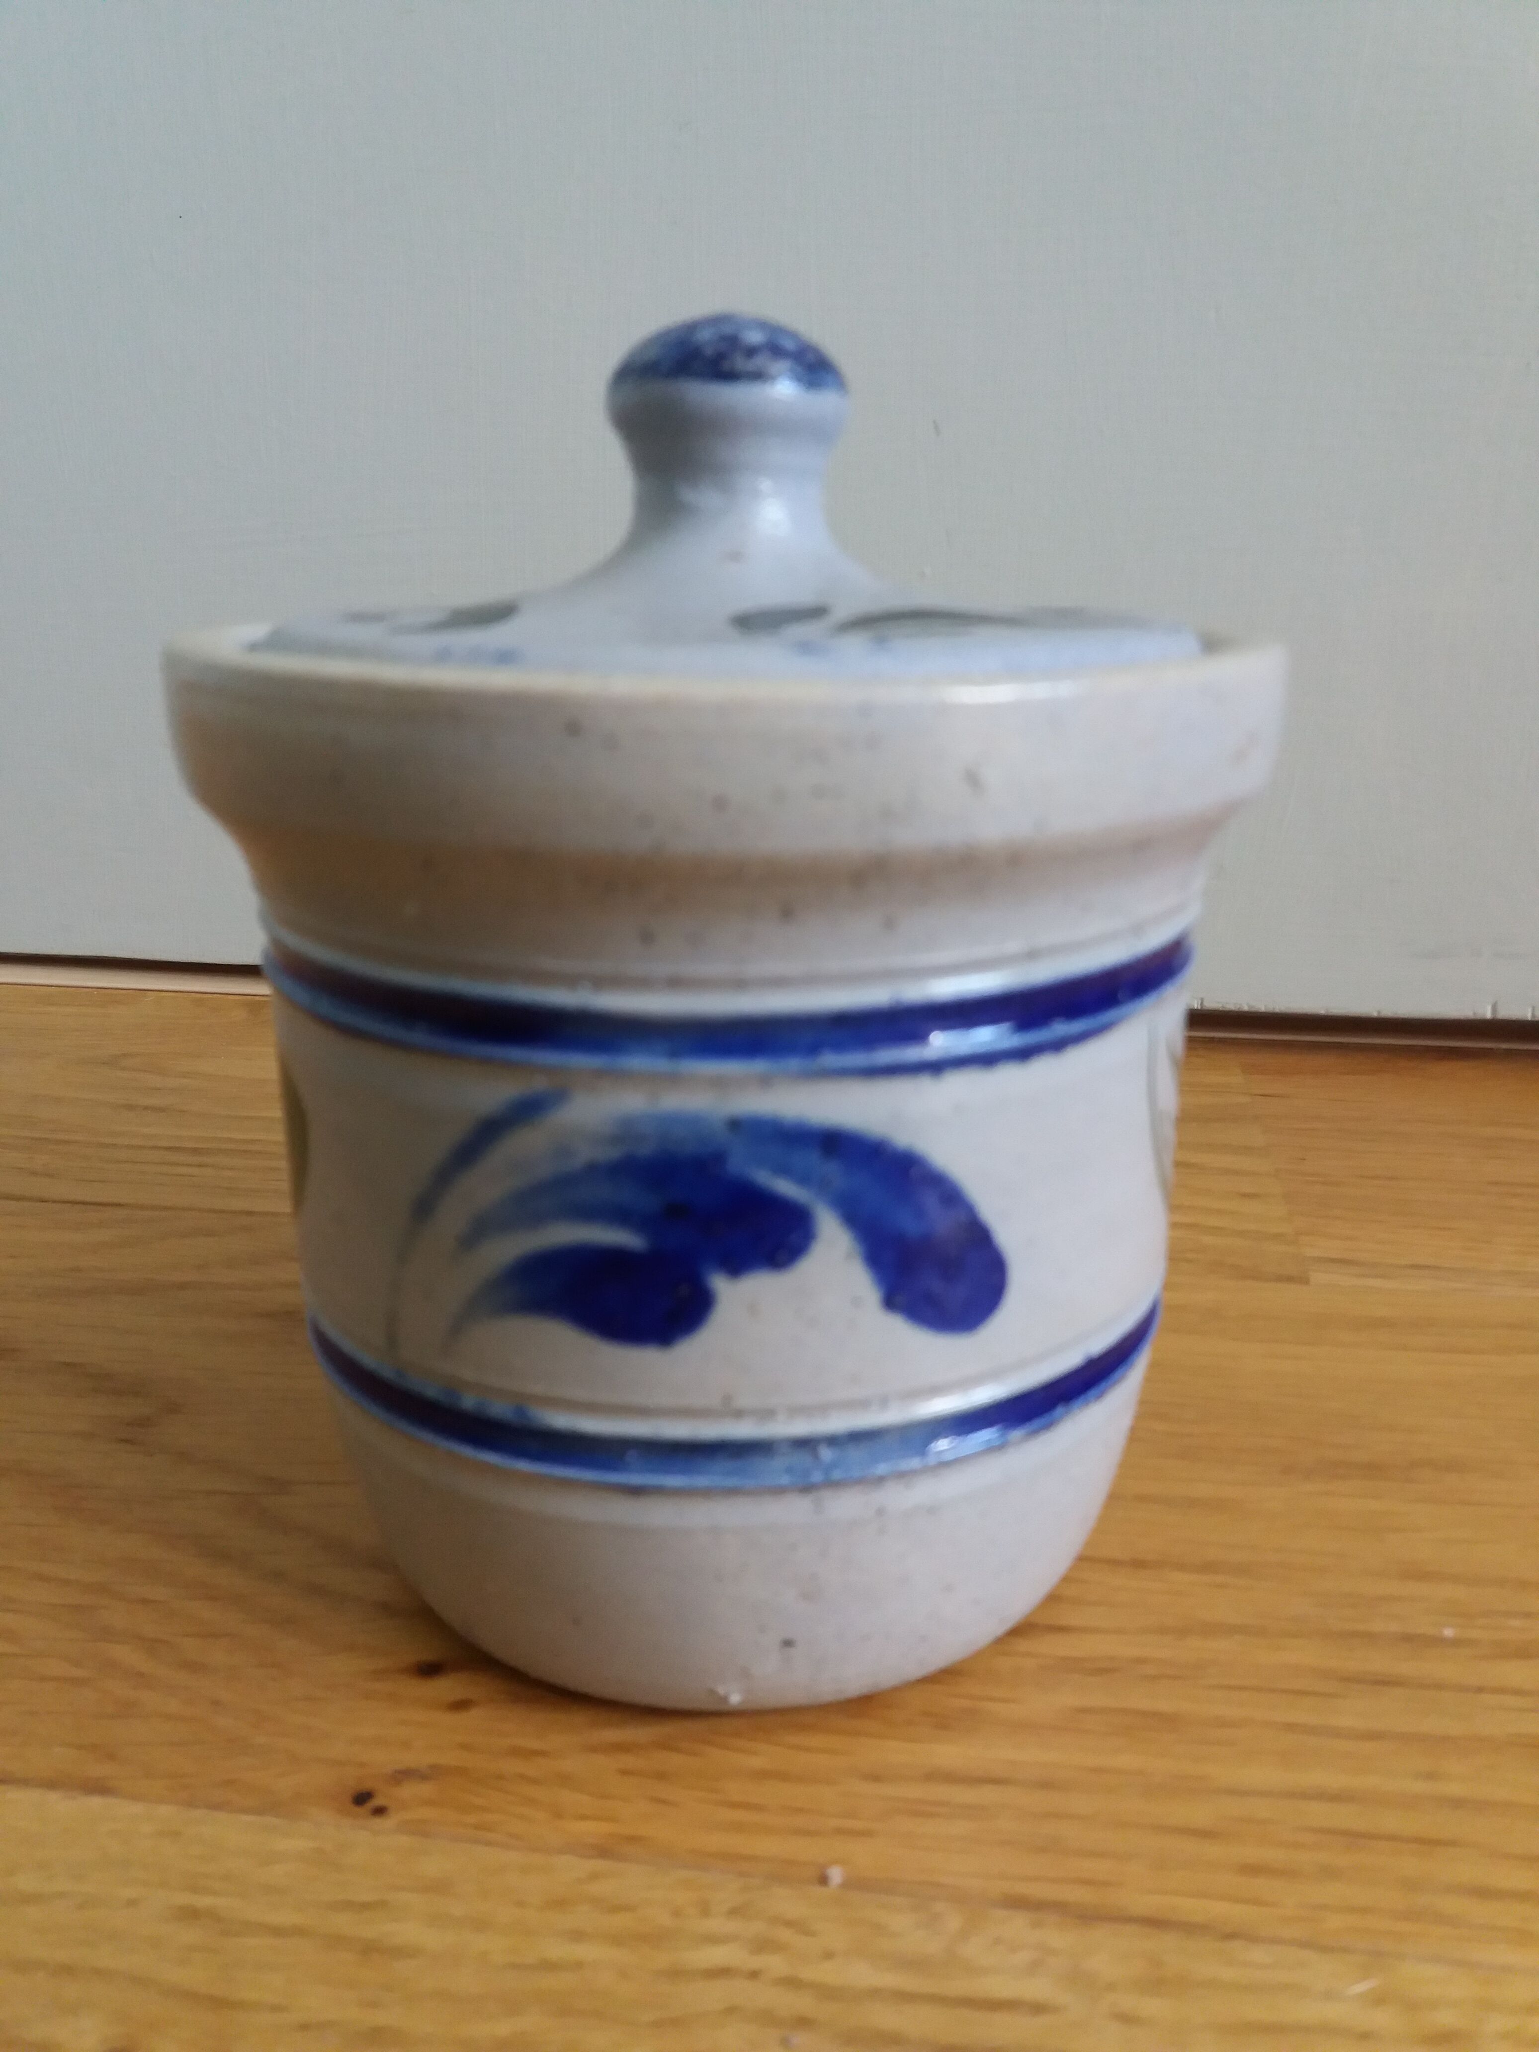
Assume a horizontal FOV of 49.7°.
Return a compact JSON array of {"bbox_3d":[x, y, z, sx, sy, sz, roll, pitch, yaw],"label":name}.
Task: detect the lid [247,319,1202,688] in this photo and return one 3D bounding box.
[{"bbox_3d":[-0.004,-0.052,0.171,0.096,0.040,0.096,0,17,0],"label":"lid"}]

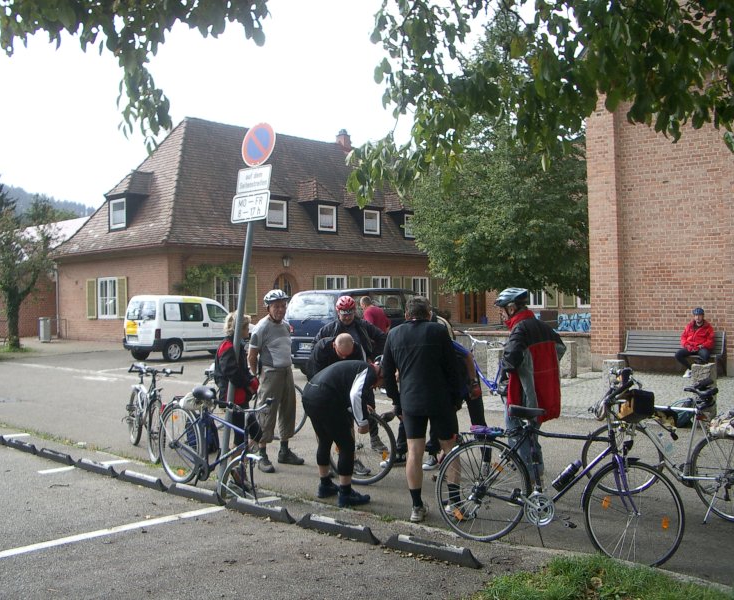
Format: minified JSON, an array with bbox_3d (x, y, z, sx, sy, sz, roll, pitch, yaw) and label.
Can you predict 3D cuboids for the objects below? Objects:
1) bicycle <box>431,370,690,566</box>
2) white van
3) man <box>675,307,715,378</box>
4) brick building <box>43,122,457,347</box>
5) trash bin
[{"bbox_3d":[1.250,1.074,5.380,1.750,1.200,0.600,-1,0,27],"label":"bicycle"},{"bbox_3d":[-5.250,0.820,24.450,1.720,1.820,4.100,-1,0,35],"label":"white van"},{"bbox_3d":[6.426,0.840,15.800,0.680,1.340,0.780,-1,0,30],"label":"man"},{"bbox_3d":[-3.328,-3.290,38.170,8.300,9.400,20.000,-1,0,43],"label":"brick building"},{"bbox_3d":[-12.211,1.117,30.702,0.450,0.970,0.450,-1,0,-17],"label":"trash bin"}]

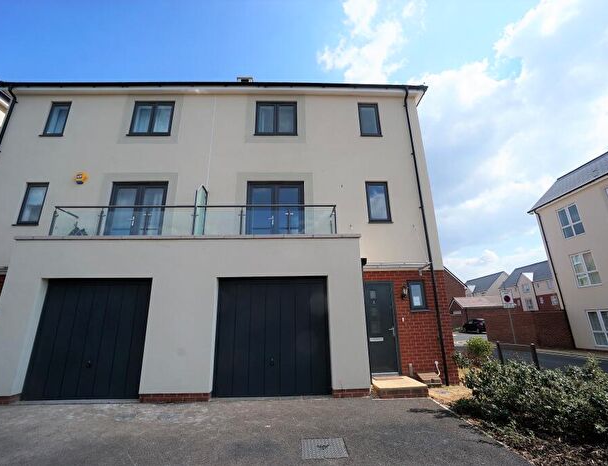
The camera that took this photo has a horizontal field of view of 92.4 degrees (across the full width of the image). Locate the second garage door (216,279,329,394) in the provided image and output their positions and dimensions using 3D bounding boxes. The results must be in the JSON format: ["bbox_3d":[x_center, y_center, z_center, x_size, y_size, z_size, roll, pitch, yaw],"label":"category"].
[{"bbox_3d":[-0.639,2.088,6.038,2.290,2.280,0.100,0,-17,-2],"label":"second garage door"}]

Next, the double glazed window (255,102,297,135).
[{"bbox_3d":[-0.801,-3.349,8.540,1.237,1.190,0.120,0,-18,-1],"label":"double glazed window"}]

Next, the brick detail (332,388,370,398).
[{"bbox_3d":[0.869,2.932,5.367,0.690,0.143,0.200,0,-18,-1],"label":"brick detail"}]

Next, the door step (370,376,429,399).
[{"bbox_3d":[1.860,3.156,5.985,0.960,0.175,1.020,0,-17,-2],"label":"door step"}]

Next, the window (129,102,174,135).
[{"bbox_3d":[-4.327,-3.270,8.331,1.165,1.145,0.100,0,-17,-2],"label":"window"}]

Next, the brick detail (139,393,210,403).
[{"bbox_3d":[-2.292,2.972,5.281,1.245,0.145,0.200,0,-18,-1],"label":"brick detail"}]

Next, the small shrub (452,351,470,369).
[{"bbox_3d":[4.595,3.709,8.559,0.470,0.480,0.460,0,-17,-2],"label":"small shrub"}]

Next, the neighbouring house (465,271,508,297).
[{"bbox_3d":[41.742,15.676,66.090,8.600,11.300,14.000,0,-18,-1],"label":"neighbouring house"}]

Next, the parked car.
[{"bbox_3d":[19.513,10.438,32.802,1.750,1.520,4.050,0,-17,-2],"label":"parked car"}]

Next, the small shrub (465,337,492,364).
[{"bbox_3d":[5.440,3.674,9.064,0.770,0.800,0.750,0,-17,-2],"label":"small shrub"}]

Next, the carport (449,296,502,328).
[{"bbox_3d":[20.376,9.449,33.259,5.800,4.020,3.400,0,-18,-1],"label":"carport"}]

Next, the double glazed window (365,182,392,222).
[{"bbox_3d":[2.009,-0.822,7.807,0.615,1.180,0.120,0,-18,-1],"label":"double glazed window"}]

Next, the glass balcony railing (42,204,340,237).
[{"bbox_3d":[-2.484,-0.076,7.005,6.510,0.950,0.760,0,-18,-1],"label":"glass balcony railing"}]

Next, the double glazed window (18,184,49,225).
[{"bbox_3d":[-7.045,-0.761,7.577,0.610,1.190,0.120,0,-18,-1],"label":"double glazed window"}]

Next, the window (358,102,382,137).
[{"bbox_3d":[1.930,-3.305,8.513,0.610,1.150,0.100,0,-17,-2],"label":"window"}]

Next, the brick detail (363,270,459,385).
[{"bbox_3d":[2.404,2.155,6.844,2.070,2.500,0.140,0,-17,-2],"label":"brick detail"}]

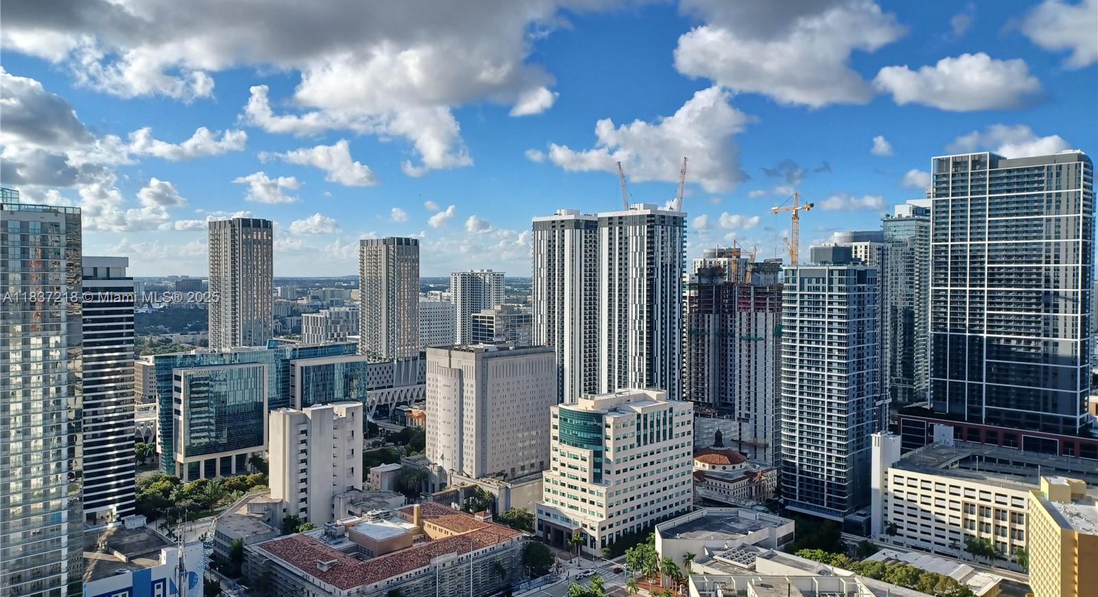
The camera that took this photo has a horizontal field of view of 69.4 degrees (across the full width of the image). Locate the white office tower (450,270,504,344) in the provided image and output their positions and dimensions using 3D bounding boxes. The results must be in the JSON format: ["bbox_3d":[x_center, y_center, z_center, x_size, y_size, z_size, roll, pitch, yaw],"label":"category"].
[{"bbox_3d":[-87.390,26.450,973.100,21.660,117.500,69.560,2,2,45],"label":"white office tower"}]

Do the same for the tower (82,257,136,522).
[{"bbox_3d":[-213.530,43.720,366.210,29.000,125.000,32.000,2,3,45],"label":"tower"}]

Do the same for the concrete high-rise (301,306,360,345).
[{"bbox_3d":[-254.340,49.690,960.200,110.000,76.000,40.000,2,3,45],"label":"concrete high-rise"}]

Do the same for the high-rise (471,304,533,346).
[{"bbox_3d":[-44.899,48.949,795.117,37.000,86.000,57.000,2,2,45],"label":"high-rise"}]

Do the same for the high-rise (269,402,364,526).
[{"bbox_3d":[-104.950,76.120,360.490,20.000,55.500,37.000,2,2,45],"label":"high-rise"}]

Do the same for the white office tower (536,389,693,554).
[{"bbox_3d":[30.300,73.440,357.240,38.000,61.500,64.500,2,2,45],"label":"white office tower"}]

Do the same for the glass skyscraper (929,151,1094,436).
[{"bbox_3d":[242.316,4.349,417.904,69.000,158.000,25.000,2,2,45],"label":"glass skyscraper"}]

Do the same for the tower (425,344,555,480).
[{"bbox_3d":[-31.670,63.440,435.560,40.000,75.000,60.000,2,3,45],"label":"tower"}]

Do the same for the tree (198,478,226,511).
[{"bbox_3d":[-163.050,95.380,381.860,11.500,15.500,11.500,2,2,45],"label":"tree"}]

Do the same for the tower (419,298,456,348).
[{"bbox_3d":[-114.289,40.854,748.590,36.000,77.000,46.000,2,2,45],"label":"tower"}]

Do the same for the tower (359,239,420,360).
[{"bbox_3d":[-139.950,-1.330,691.990,57.000,102.000,24.000,2,2,45],"label":"tower"}]

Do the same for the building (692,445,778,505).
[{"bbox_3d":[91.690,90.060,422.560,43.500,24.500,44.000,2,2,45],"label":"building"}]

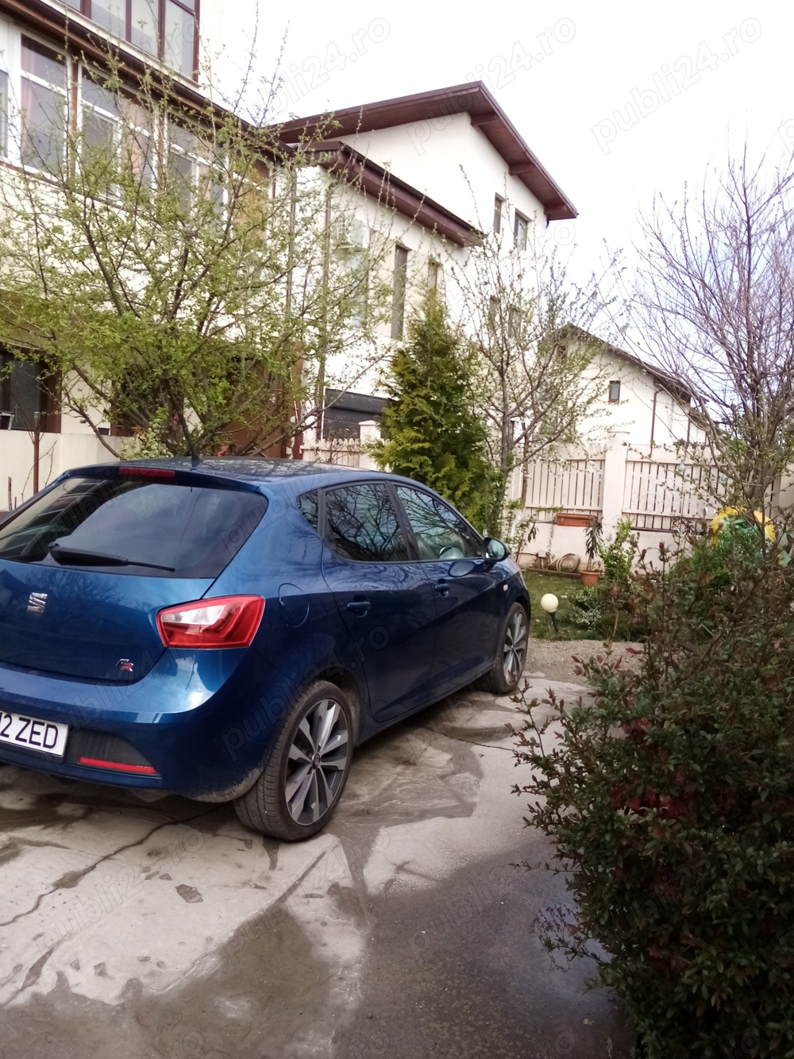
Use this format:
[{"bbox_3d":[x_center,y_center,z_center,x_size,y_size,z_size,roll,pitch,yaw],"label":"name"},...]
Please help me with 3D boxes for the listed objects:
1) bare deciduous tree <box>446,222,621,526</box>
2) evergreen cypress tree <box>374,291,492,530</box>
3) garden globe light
[{"bbox_3d":[1.649,-1.529,9.700,2.150,4.500,2.100,3,5,0],"label":"bare deciduous tree"},{"bbox_3d":[0.443,-1.137,9.800,1.420,3.600,1.400,3,5,0],"label":"evergreen cypress tree"},{"bbox_3d":[1.387,0.759,7.150,0.165,0.380,0.165,-7,4,0],"label":"garden globe light"}]

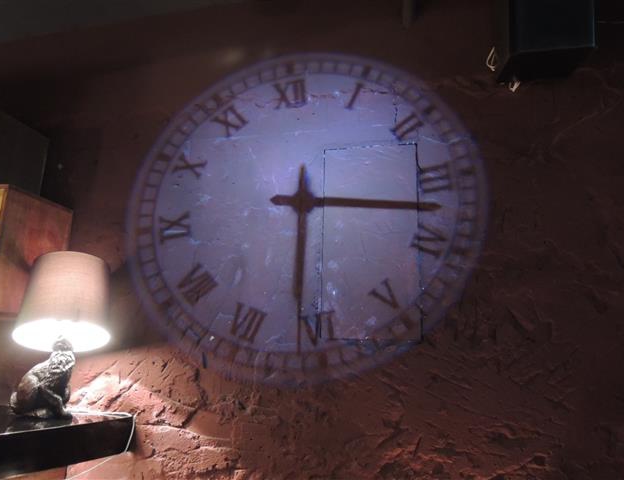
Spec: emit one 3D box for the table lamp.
[{"bbox_3d":[-0.722,0.272,1.293,0.250,0.445,0.250,4,-15,-8],"label":"table lamp"}]

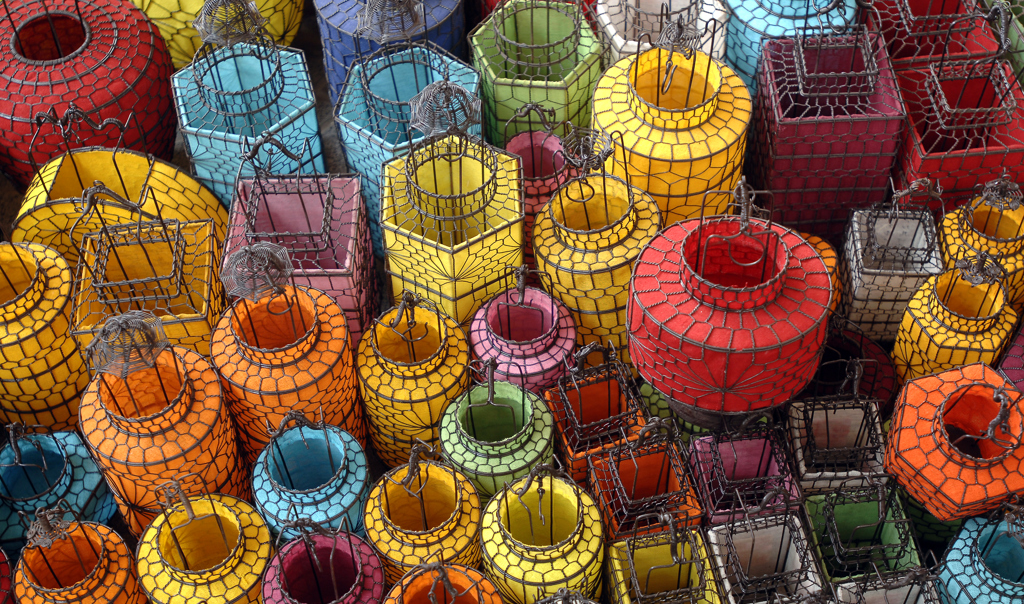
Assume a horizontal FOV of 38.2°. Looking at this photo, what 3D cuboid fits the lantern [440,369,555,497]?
[{"bbox_3d":[-0.016,0.171,1.771,0.141,0.239,0.141,-3,52,-1],"label":"lantern"}]

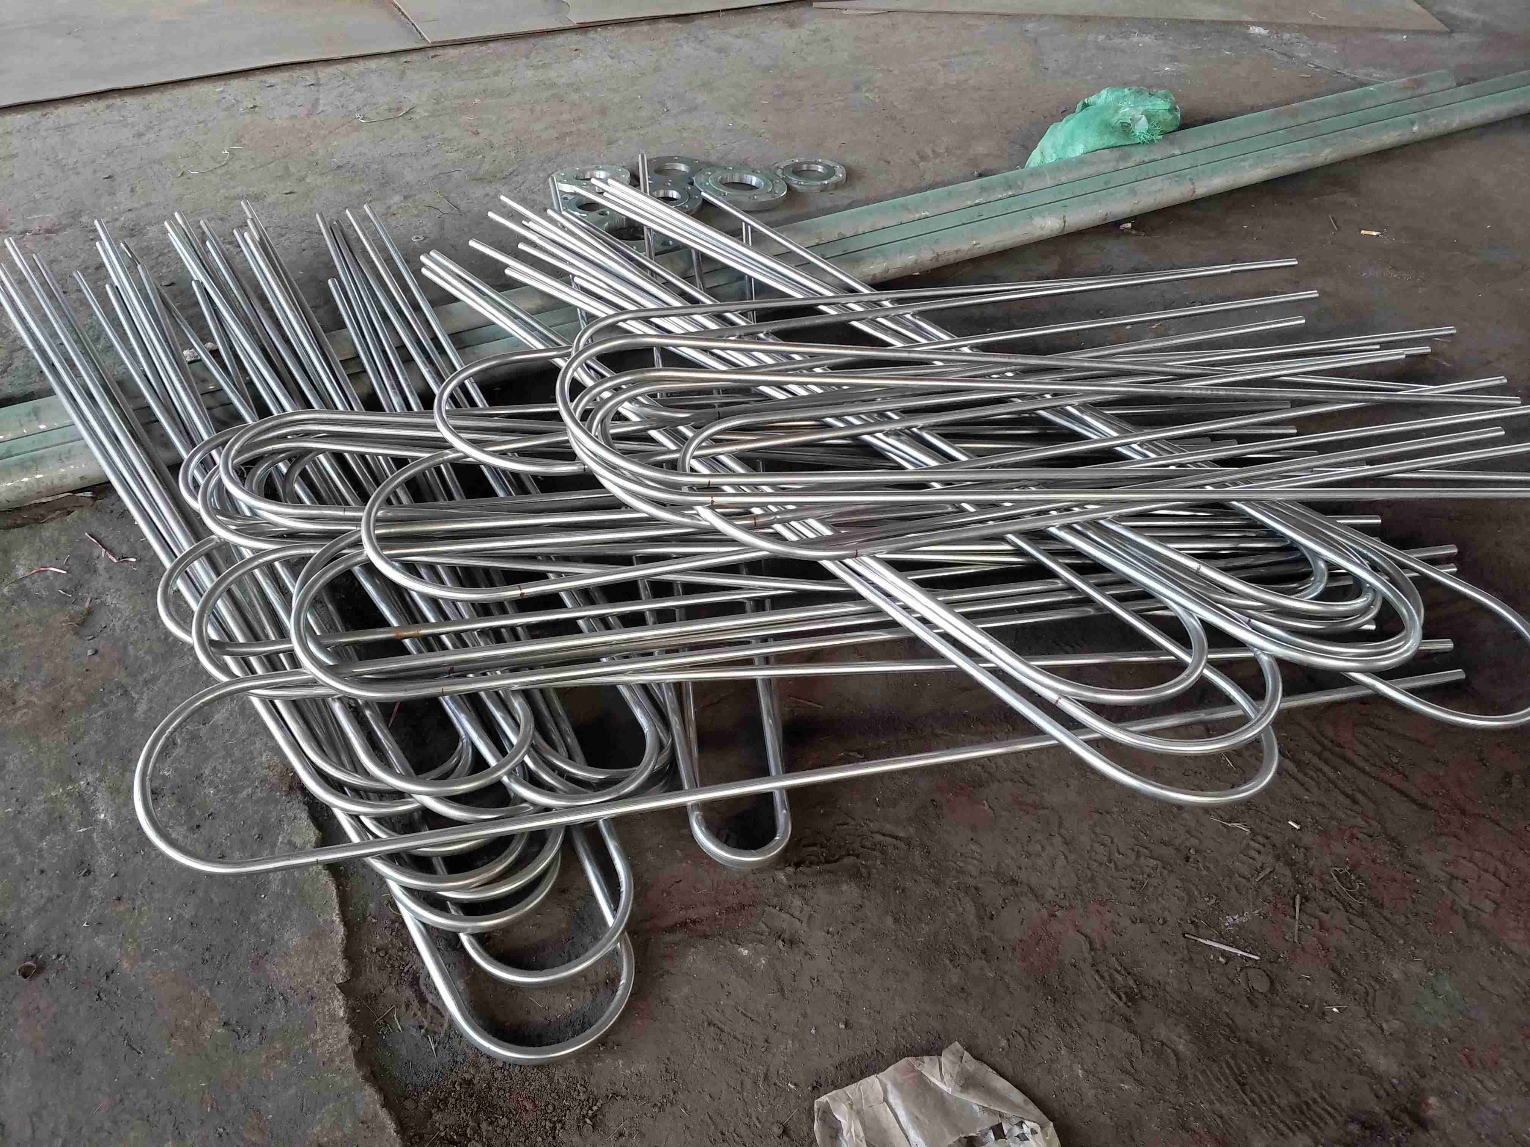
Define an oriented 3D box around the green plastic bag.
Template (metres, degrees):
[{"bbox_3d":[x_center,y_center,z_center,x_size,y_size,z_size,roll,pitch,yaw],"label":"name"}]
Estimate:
[{"bbox_3d":[1.053,-1.405,3.535,0.500,0.165,0.270,-22,46,-23],"label":"green plastic bag"}]

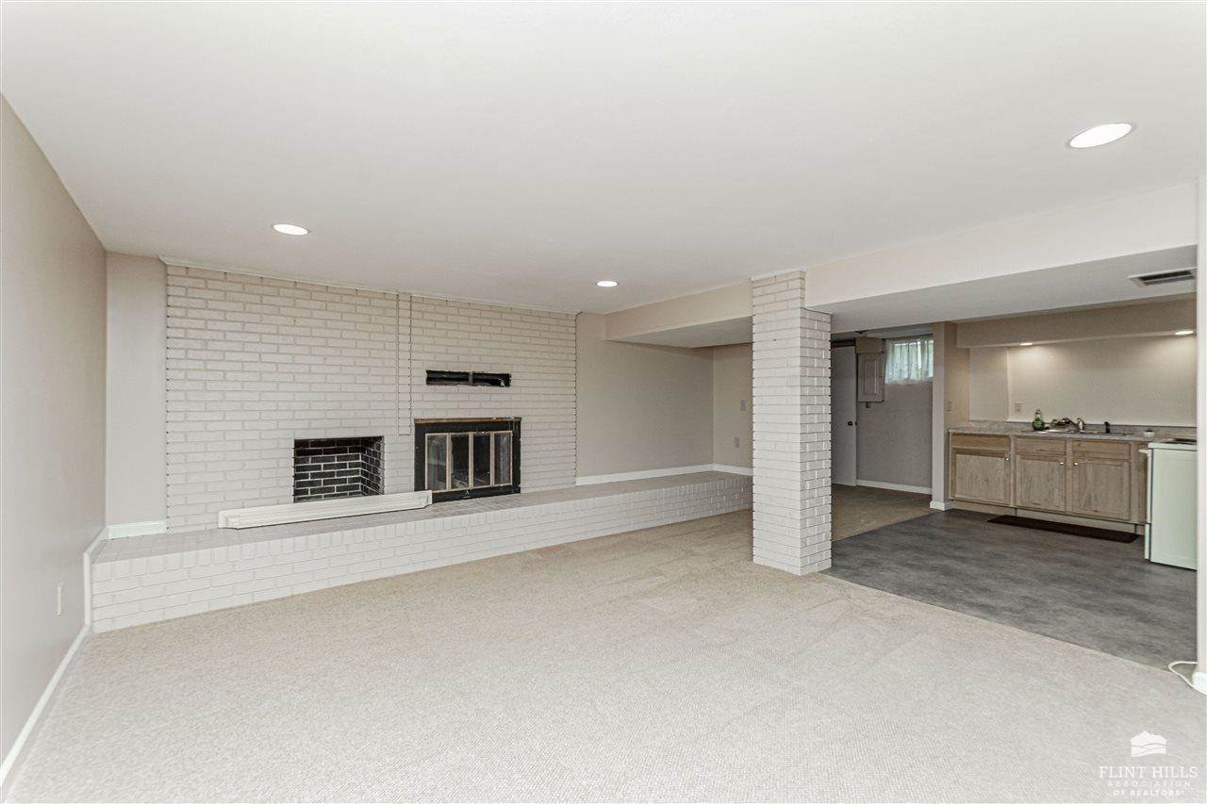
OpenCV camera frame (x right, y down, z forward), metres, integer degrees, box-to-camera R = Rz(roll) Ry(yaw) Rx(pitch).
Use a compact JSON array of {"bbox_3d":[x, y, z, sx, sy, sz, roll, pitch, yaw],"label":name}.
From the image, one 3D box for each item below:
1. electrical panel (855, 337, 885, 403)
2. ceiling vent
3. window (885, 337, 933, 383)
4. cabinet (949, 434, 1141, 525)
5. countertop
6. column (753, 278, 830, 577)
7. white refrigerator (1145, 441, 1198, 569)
[{"bbox_3d":[3.828,-0.444,7.206,0.095,0.915,0.360,0,0,-38],"label":"electrical panel"},{"bbox_3d":[2.980,-0.652,2.665,0.370,0.028,0.237,0,0,-38],"label":"ceiling vent"},{"bbox_3d":[4.189,-0.567,6.815,0.100,0.610,0.670,0,0,-38],"label":"window"},{"bbox_3d":[4.633,0.774,5.293,0.600,0.838,1.520,0,0,-38],"label":"cabinet"},{"bbox_3d":[4.785,0.295,5.080,0.640,0.124,2.095,0,0,-38],"label":"countertop"},{"bbox_3d":[1.420,0.144,3.782,0.399,2.140,0.393,0,0,-38],"label":"column"},{"bbox_3d":[4.644,0.762,3.824,0.740,0.912,0.685,0,0,-38],"label":"white refrigerator"}]

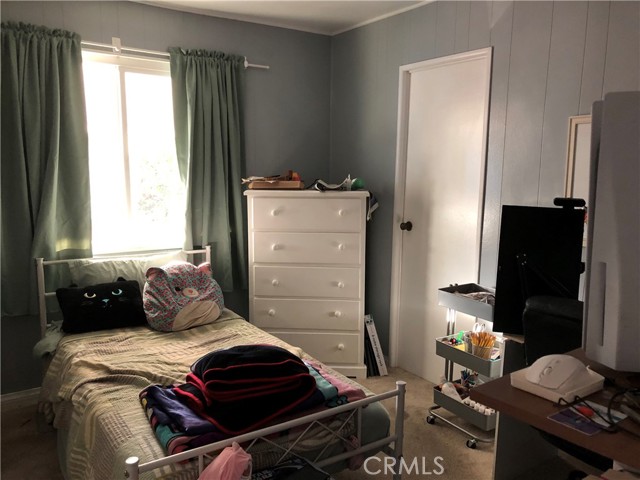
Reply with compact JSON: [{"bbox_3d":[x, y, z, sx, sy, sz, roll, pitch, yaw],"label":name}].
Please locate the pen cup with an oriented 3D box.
[{"bbox_3d":[0.816,0.585,2.615,0.090,0.100,0.090,1,8,0],"label":"pen cup"}]

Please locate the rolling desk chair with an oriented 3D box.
[{"bbox_3d":[1.120,0.689,1.936,0.600,0.950,0.570,-7,11,-42],"label":"rolling desk chair"}]

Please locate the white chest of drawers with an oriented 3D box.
[{"bbox_3d":[-0.079,0.279,3.591,0.815,1.247,0.410,1,8,0],"label":"white chest of drawers"}]

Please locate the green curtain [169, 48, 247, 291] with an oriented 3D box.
[{"bbox_3d":[-0.734,-0.426,3.492,0.529,1.616,0.120,-5,10,-34],"label":"green curtain"}]

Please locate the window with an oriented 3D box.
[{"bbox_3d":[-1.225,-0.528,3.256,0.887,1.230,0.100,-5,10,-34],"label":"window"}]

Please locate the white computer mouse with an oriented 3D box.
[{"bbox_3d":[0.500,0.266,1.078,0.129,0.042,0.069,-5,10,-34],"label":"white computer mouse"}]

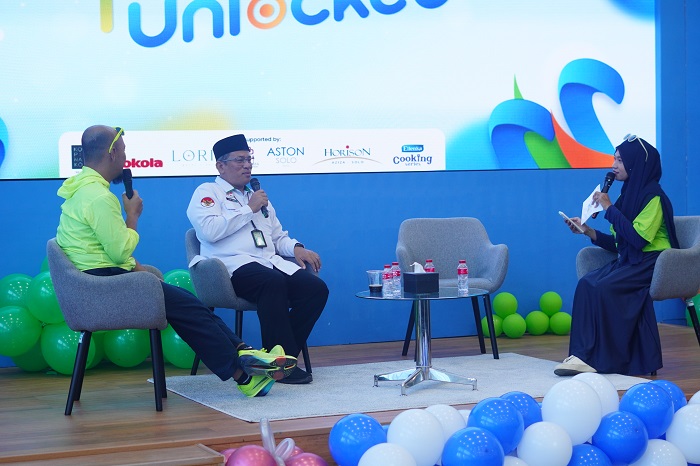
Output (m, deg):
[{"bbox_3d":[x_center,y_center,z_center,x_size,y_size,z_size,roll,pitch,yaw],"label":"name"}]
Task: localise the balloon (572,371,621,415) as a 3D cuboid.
[{"bbox_3d":[1.075,0.764,6.550,0.268,0.275,0.268,-1,3,0],"label":"balloon"}]

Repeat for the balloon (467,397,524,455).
[{"bbox_3d":[0.634,0.841,6.330,0.245,0.250,0.245,-1,3,0],"label":"balloon"}]

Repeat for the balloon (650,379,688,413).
[{"bbox_3d":[1.441,0.781,6.680,0.225,0.228,0.225,-1,3,0],"label":"balloon"}]

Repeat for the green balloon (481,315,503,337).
[{"bbox_3d":[0.928,0.609,9.500,0.145,0.150,0.145,-1,3,0],"label":"green balloon"}]

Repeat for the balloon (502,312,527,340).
[{"bbox_3d":[1.045,0.590,9.250,0.152,0.160,0.152,-1,2,0],"label":"balloon"}]

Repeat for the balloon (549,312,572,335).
[{"bbox_3d":[1.359,0.584,9.360,0.151,0.151,0.151,-1,2,0],"label":"balloon"}]

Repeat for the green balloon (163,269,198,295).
[{"bbox_3d":[-0.985,0.349,8.470,0.275,0.285,0.275,-1,3,0],"label":"green balloon"}]

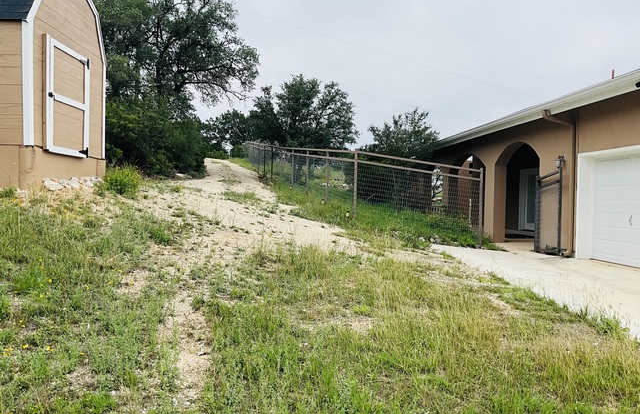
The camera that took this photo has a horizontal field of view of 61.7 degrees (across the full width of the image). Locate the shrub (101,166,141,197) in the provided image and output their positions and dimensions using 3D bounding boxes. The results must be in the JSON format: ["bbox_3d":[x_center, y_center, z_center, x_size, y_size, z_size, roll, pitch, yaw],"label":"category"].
[{"bbox_3d":[-3.739,-0.480,10.100,0.770,0.600,0.730,0,2,0],"label":"shrub"}]

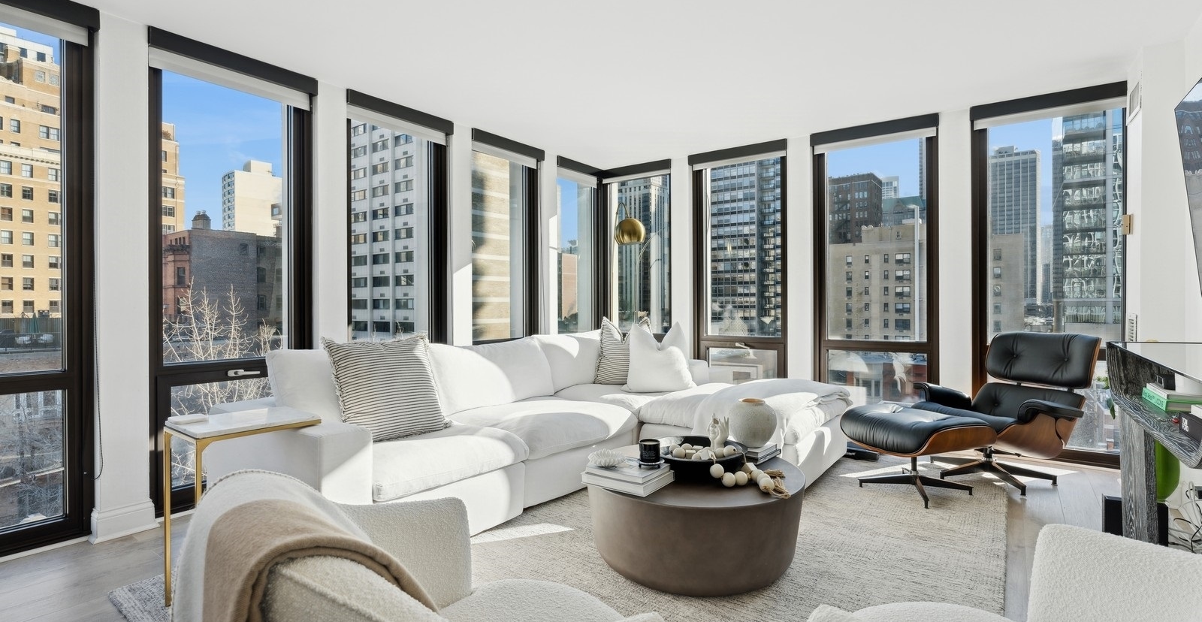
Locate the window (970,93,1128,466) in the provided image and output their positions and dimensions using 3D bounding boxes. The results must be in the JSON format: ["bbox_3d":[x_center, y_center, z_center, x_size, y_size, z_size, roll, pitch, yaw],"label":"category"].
[{"bbox_3d":[2.882,-0.174,3.484,0.780,2.380,0.140,1,1,38],"label":"window"}]

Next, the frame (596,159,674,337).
[{"bbox_3d":[0.350,-0.197,5.104,0.733,2.351,0.150,0,0,33],"label":"frame"}]

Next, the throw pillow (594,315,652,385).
[{"bbox_3d":[0.193,0.331,4.380,0.510,0.530,0.170,1,-13,14],"label":"throw pillow"}]

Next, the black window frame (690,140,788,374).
[{"bbox_3d":[1.174,-0.200,4.577,0.837,2.351,0.150,0,0,33],"label":"black window frame"}]

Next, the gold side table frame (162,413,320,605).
[{"bbox_3d":[-1.257,0.704,1.888,0.350,0.635,0.375,1,1,38],"label":"gold side table frame"}]

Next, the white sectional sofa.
[{"bbox_3d":[-0.039,0.597,3.281,2.200,0.810,3.360,1,1,38],"label":"white sectional sofa"}]

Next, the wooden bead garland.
[{"bbox_3d":[0.498,0.636,2.192,0.513,0.109,0.315,0,0,15],"label":"wooden bead garland"}]

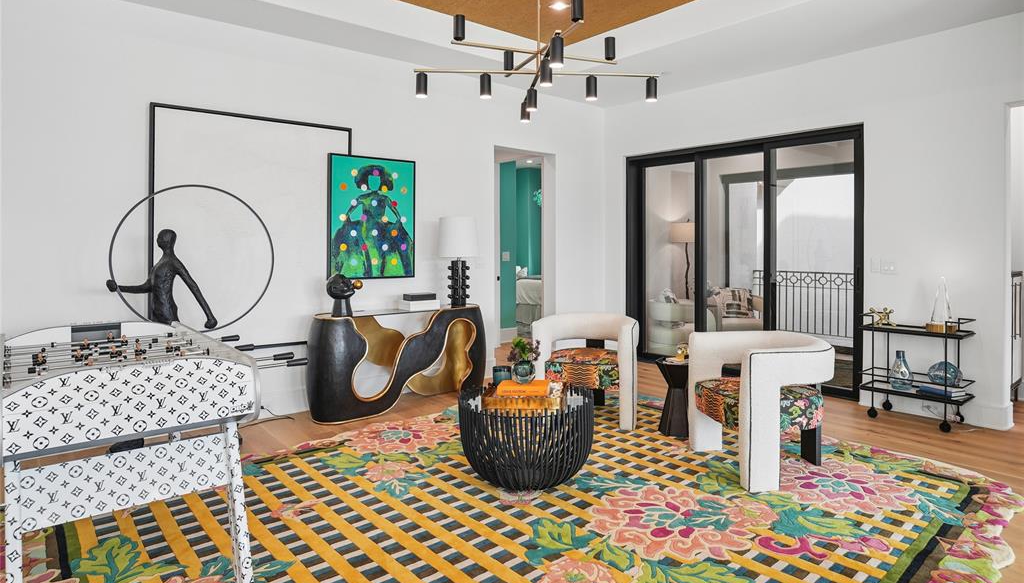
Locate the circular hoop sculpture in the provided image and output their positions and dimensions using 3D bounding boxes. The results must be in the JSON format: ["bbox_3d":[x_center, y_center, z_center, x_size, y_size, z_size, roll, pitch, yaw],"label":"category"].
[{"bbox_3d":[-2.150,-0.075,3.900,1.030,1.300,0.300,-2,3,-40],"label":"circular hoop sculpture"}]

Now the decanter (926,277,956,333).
[{"bbox_3d":[3.245,0.099,4.300,0.180,0.420,0.180,-3,5,-40],"label":"decanter"}]

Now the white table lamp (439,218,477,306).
[{"bbox_3d":[-0.515,-0.280,5.400,0.360,0.840,0.360,0,3,0],"label":"white table lamp"}]

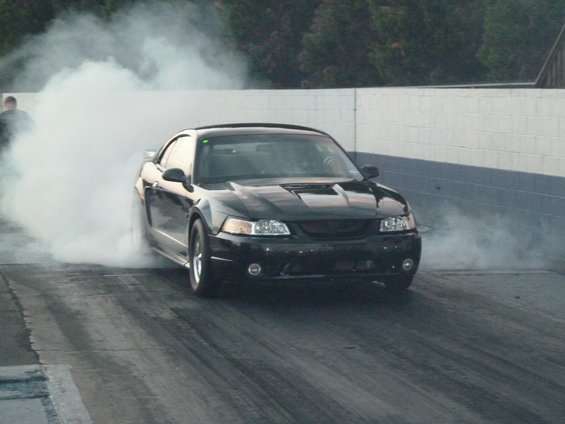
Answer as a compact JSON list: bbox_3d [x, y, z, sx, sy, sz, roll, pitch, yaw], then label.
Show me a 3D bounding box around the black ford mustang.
[{"bbox_3d":[-0.190,-0.090,15.250,1.880,1.350,4.640,-1,4,-16],"label":"black ford mustang"}]

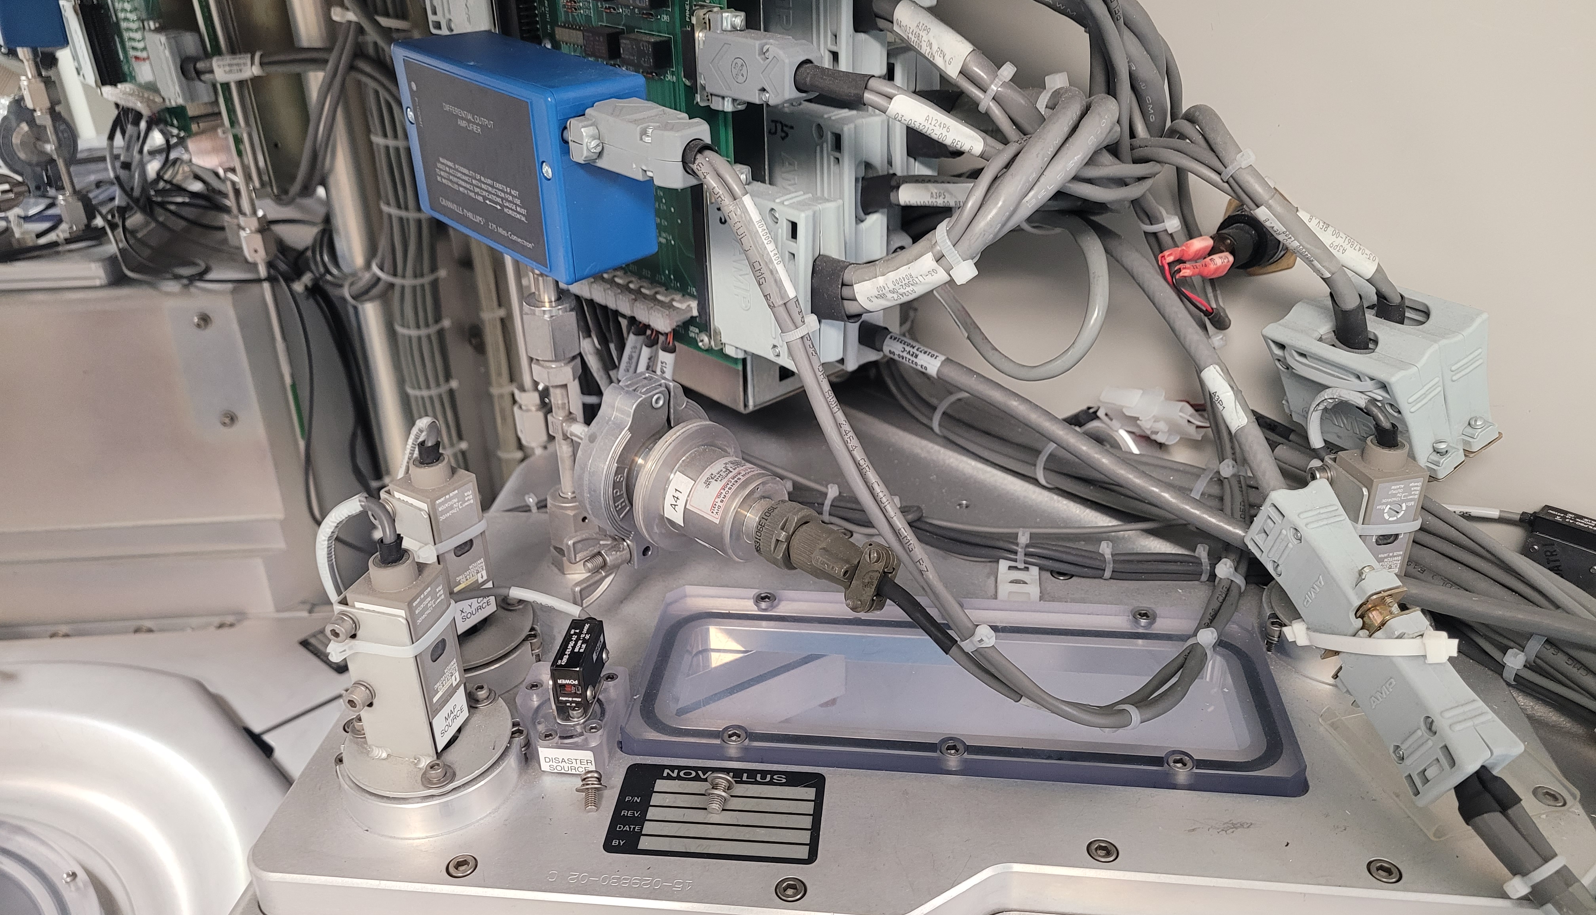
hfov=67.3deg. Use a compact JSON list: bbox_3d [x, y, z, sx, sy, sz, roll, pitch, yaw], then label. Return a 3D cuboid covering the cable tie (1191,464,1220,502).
[{"bbox_3d":[0.189,0.011,0.552,0.005,0.026,0.024,26,8,39],"label":"cable tie"}]

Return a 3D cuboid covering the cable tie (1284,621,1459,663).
[{"bbox_3d":[0.174,0.056,0.365,0.052,0.011,0.027,6,7,21],"label":"cable tie"}]

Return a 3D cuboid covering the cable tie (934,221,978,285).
[{"bbox_3d":[0.049,-0.063,0.370,0.009,0.019,0.015,-27,5,9],"label":"cable tie"}]

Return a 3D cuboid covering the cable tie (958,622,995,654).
[{"bbox_3d":[0.065,0.066,0.438,0.016,0.007,0.013,-38,14,1],"label":"cable tie"}]

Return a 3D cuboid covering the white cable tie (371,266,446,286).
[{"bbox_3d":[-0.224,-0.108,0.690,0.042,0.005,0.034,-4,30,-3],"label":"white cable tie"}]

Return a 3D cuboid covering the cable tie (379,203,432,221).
[{"bbox_3d":[-0.218,-0.139,0.672,0.036,0.005,0.030,-4,30,-3],"label":"cable tie"}]

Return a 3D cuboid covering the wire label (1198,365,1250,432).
[{"bbox_3d":[0.143,-0.020,0.402,0.007,0.009,0.024,8,49,-46],"label":"wire label"}]

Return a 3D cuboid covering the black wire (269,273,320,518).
[{"bbox_3d":[-0.303,-0.038,0.730,0.020,0.165,0.030,2,31,5],"label":"black wire"}]

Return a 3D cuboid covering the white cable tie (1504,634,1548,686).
[{"bbox_3d":[0.250,0.069,0.412,0.008,0.017,0.014,32,9,12],"label":"white cable tie"}]

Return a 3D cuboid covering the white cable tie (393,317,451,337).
[{"bbox_3d":[-0.222,-0.079,0.705,0.034,0.005,0.028,-4,30,-3],"label":"white cable tie"}]

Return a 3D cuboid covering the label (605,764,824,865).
[{"bbox_3d":[-0.025,0.110,0.372,0.064,0.001,0.037,2,31,5],"label":"label"}]

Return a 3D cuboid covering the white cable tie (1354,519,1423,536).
[{"bbox_3d":[0.222,0.021,0.466,0.026,0.005,0.027,-10,31,-13],"label":"white cable tie"}]

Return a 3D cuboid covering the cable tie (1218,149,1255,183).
[{"bbox_3d":[0.143,-0.095,0.390,0.005,0.014,0.010,46,23,6],"label":"cable tie"}]

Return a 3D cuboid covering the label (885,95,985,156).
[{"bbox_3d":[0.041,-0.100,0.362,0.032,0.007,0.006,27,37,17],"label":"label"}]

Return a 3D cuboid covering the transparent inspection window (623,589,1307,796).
[{"bbox_3d":[0.055,0.077,0.417,0.216,0.008,0.083,2,31,5],"label":"transparent inspection window"}]

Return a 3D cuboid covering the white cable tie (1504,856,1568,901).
[{"bbox_3d":[0.223,0.127,0.362,0.022,0.014,0.006,-37,52,16],"label":"white cable tie"}]

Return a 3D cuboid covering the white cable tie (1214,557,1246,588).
[{"bbox_3d":[0.171,0.045,0.473,0.015,0.013,0.007,16,61,20],"label":"white cable tie"}]

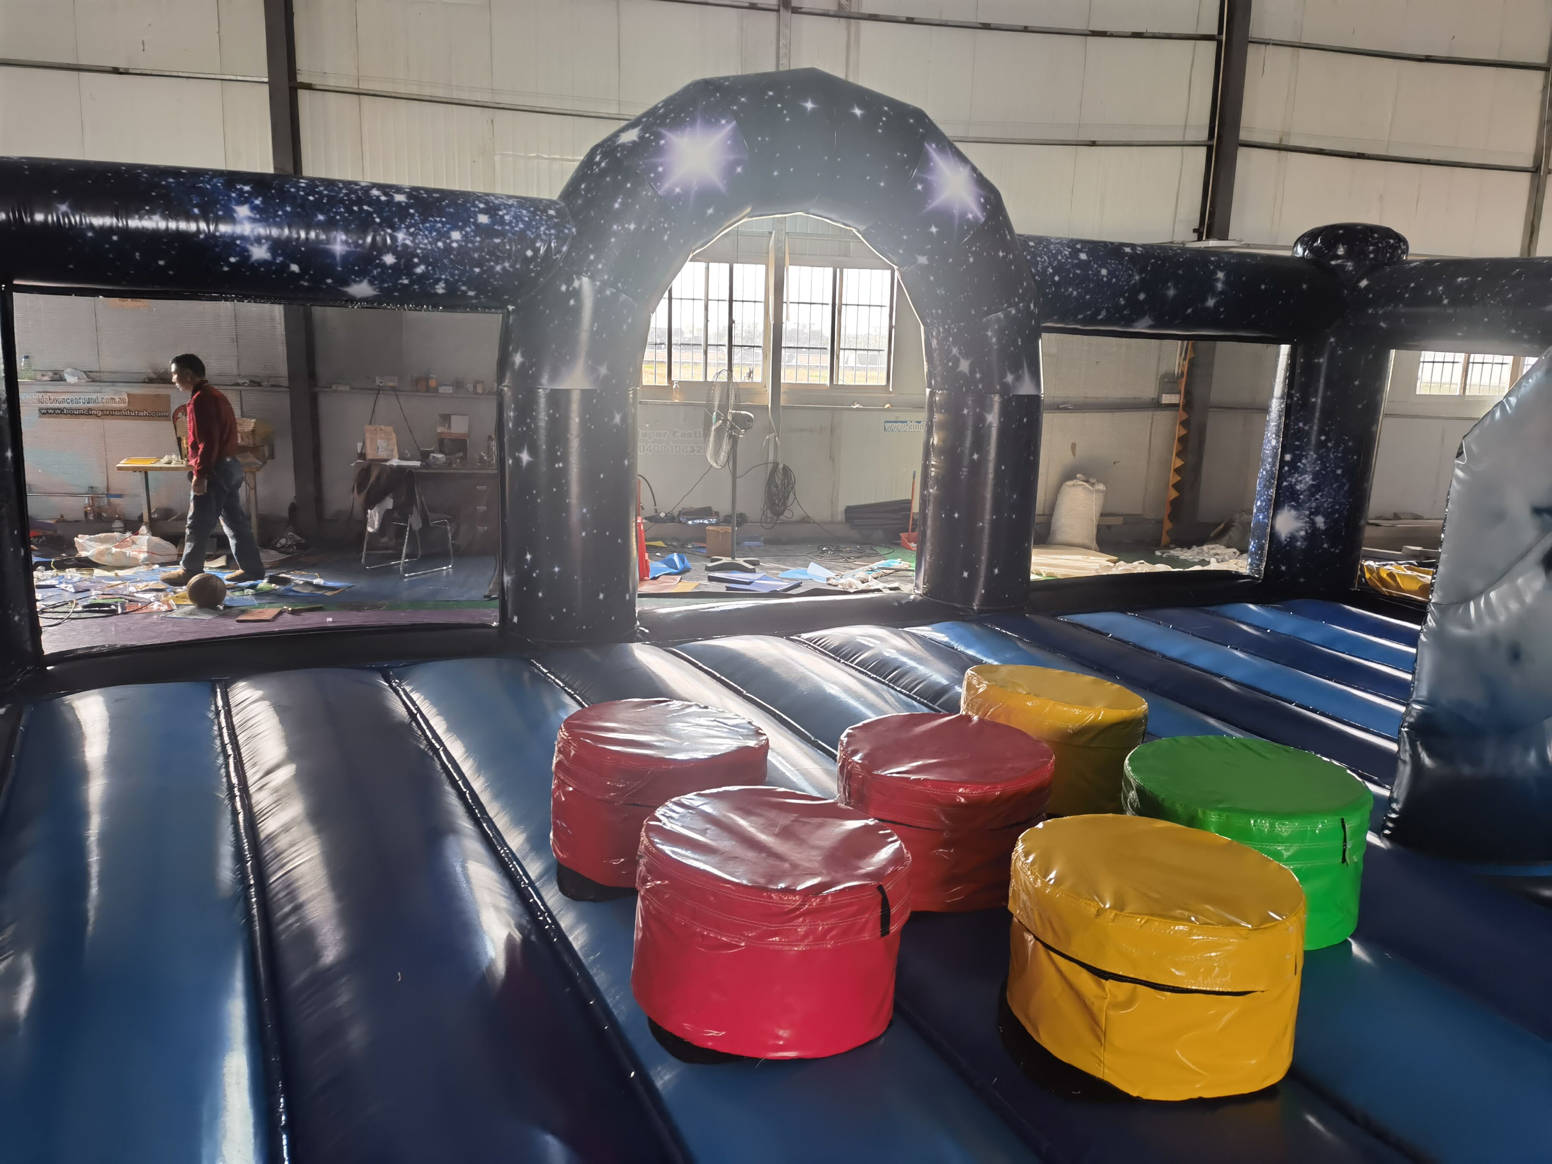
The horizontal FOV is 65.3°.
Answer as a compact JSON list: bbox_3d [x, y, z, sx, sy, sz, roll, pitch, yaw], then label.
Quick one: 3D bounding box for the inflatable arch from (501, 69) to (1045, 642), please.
[{"bbox_3d":[0.100,-1.190,6.260,3.032,2.751,0.660,-4,13,-24],"label":"inflatable arch"}]

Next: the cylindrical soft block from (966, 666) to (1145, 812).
[{"bbox_3d":[0.934,0.516,4.078,0.590,0.335,0.590,2,12,0],"label":"cylindrical soft block"}]

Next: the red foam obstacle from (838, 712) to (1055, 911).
[{"bbox_3d":[0.476,0.631,3.438,0.595,0.352,0.595,2,12,0],"label":"red foam obstacle"}]

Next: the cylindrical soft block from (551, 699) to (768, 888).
[{"bbox_3d":[-0.334,0.596,3.502,0.610,0.348,0.610,2,12,0],"label":"cylindrical soft block"}]

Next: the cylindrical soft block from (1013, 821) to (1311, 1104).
[{"bbox_3d":[0.818,0.791,2.662,0.615,0.350,0.615,2,12,0],"label":"cylindrical soft block"}]

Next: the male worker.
[{"bbox_3d":[-4.060,-0.800,8.720,0.720,1.660,0.500,-3,12,-20],"label":"male worker"}]

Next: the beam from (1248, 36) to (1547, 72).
[{"bbox_3d":[5.820,-4.890,11.250,3.150,0.080,0.110,0,12,-10],"label":"beam"}]

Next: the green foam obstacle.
[{"bbox_3d":[1.231,0.677,3.228,0.615,0.345,0.615,2,12,0],"label":"green foam obstacle"}]

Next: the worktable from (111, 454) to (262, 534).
[{"bbox_3d":[-4.675,-0.597,9.781,1.060,0.740,0.530,0,12,-9],"label":"worktable"}]

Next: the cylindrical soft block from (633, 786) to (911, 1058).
[{"bbox_3d":[-0.009,0.762,2.814,0.615,0.368,0.615,2,12,0],"label":"cylindrical soft block"}]

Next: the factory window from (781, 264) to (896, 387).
[{"bbox_3d":[0.570,-2.290,10.900,1.060,1.050,0.100,0,12,-10],"label":"factory window"}]

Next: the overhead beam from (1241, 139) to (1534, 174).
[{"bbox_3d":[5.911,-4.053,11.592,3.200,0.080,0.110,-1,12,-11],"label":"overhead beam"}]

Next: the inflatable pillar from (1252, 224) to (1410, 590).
[{"bbox_3d":[3.403,-1.067,7.492,0.660,2.150,0.660,7,13,22],"label":"inflatable pillar"}]

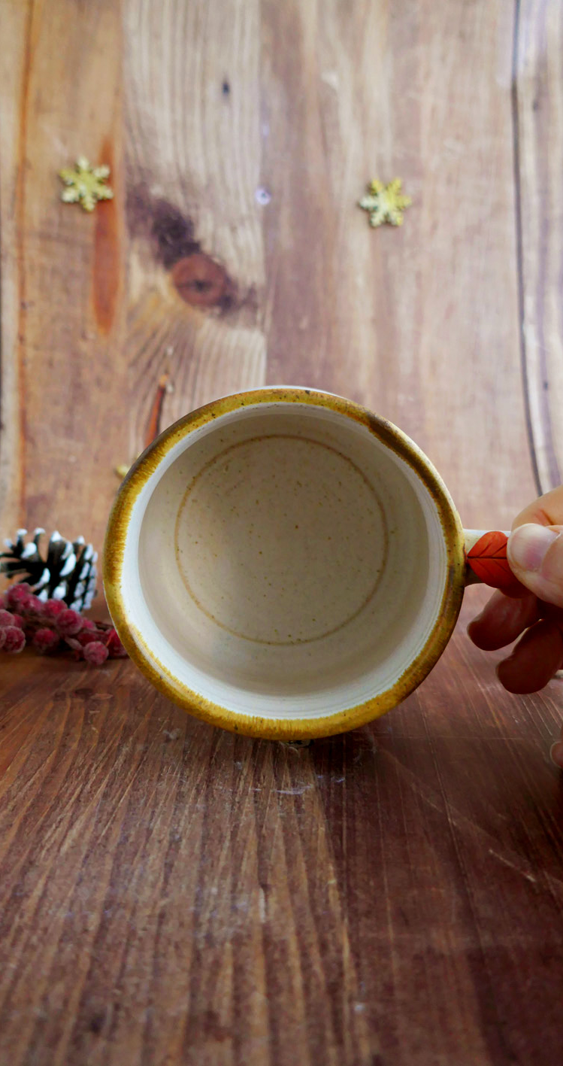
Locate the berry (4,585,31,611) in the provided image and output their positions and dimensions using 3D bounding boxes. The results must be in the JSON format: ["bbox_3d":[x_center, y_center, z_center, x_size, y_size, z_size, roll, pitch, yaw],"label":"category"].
[{"bbox_3d":[-0.089,0.022,0.251,0.009,0.009,0.009,-1,10,0],"label":"berry"}]

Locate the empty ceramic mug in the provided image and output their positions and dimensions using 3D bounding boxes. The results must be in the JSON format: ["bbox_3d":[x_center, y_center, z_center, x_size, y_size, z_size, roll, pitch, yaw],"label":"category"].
[{"bbox_3d":[0.015,0.005,0.215,0.113,0.086,0.082,-1,5,0],"label":"empty ceramic mug"}]

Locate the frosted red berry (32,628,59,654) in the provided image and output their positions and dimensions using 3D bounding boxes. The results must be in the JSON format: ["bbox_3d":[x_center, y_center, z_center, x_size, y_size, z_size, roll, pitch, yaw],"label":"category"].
[{"bbox_3d":[-0.082,0.037,0.257,0.009,0.009,0.009,0,10,0],"label":"frosted red berry"}]

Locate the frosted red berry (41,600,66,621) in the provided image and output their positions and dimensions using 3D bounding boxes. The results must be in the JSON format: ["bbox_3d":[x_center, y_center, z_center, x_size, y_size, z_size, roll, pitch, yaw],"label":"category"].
[{"bbox_3d":[-0.080,0.028,0.260,0.009,0.009,0.009,0,10,0],"label":"frosted red berry"}]

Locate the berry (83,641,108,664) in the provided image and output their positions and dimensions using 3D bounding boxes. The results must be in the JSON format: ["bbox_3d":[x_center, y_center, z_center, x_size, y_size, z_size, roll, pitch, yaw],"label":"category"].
[{"bbox_3d":[-0.064,0.041,0.255,0.009,0.009,0.009,0,10,0],"label":"berry"}]

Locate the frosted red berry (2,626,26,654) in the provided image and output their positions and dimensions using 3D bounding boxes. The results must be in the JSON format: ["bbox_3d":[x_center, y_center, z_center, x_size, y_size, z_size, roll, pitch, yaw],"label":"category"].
[{"bbox_3d":[-0.086,0.034,0.237,0.009,0.009,0.009,-1,10,0],"label":"frosted red berry"}]

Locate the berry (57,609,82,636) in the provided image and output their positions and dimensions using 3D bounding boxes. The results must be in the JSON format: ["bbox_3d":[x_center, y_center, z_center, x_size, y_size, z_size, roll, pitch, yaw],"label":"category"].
[{"bbox_3d":[-0.068,0.029,0.237,0.009,0.009,0.009,-1,10,0],"label":"berry"}]

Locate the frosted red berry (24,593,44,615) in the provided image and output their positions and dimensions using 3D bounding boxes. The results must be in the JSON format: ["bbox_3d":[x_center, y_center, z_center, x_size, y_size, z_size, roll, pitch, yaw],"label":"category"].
[{"bbox_3d":[-0.085,0.025,0.255,0.008,0.008,0.008,-1,10,0],"label":"frosted red berry"}]

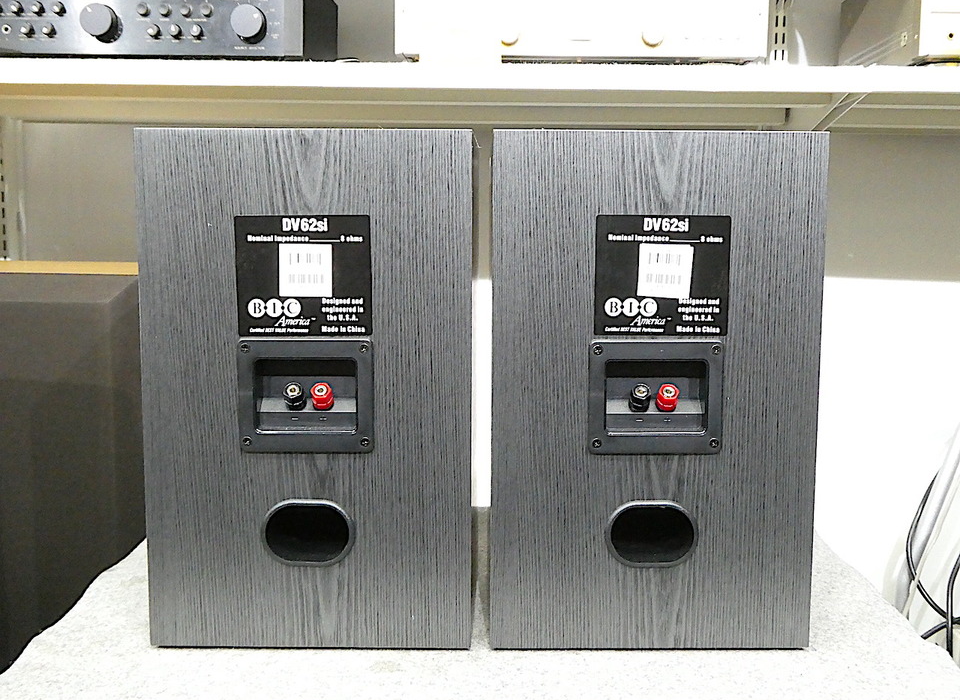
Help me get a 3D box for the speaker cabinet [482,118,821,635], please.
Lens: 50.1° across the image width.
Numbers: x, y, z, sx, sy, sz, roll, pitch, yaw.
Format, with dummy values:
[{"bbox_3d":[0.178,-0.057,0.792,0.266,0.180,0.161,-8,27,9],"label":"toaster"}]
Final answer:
[{"bbox_3d":[0.120,0.020,0.813,0.226,0.360,0.213,0,6,0],"label":"speaker cabinet"}]

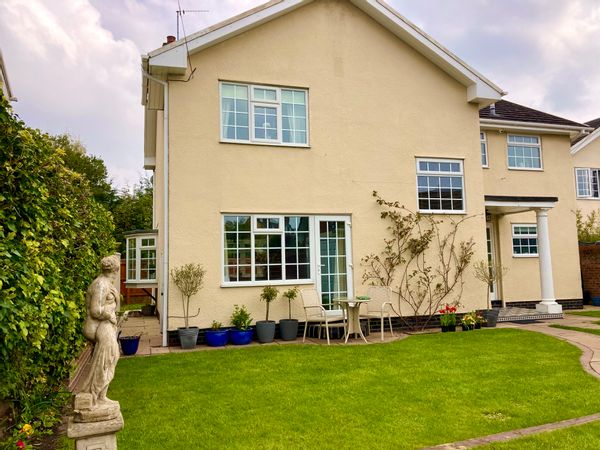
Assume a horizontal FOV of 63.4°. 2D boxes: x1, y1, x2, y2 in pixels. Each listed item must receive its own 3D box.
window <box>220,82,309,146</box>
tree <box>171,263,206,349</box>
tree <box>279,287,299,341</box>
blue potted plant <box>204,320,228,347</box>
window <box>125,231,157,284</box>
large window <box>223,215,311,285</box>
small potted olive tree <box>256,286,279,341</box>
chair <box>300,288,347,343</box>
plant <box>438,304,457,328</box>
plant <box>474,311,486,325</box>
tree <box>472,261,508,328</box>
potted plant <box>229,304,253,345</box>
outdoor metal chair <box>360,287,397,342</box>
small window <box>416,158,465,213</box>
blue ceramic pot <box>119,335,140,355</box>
[{"bbox_3d":[-0.672,-2.144,9.558,1.830,1.220,0.130,0,-5,-18],"label":"window"},{"bbox_3d":[-1.939,1.378,8.393,0.600,1.460,0.580,0,-5,-18],"label":"tree"},{"bbox_3d":[-0.221,1.689,9.278,0.377,0.998,0.377,-1,-5,0],"label":"tree"},{"bbox_3d":[-1.485,1.943,8.684,0.414,0.434,0.414,0,-6,-18],"label":"blue potted plant"},{"bbox_3d":[-4.745,1.006,14.515,0.950,1.520,1.900,0,-5,-18],"label":"window"},{"bbox_3d":[-0.629,0.485,9.492,1.794,1.375,0.120,0,-6,-18],"label":"large window"},{"bbox_3d":[-0.623,1.673,9.094,0.386,1.014,0.386,0,-6,-18],"label":"small potted olive tree"},{"bbox_3d":[0.435,1.660,8.889,0.662,0.948,0.552,-6,-7,38],"label":"chair"},{"bbox_3d":[2.988,1.848,9.890,0.359,0.435,0.313,0,-6,-18],"label":"plant"},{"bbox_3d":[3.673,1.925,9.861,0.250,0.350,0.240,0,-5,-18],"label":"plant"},{"bbox_3d":[4.126,1.479,10.603,0.727,1.443,0.690,0,-6,-18],"label":"tree"},{"bbox_3d":[-1.076,1.828,8.931,0.432,0.699,0.432,0,-6,-18],"label":"potted plant"},{"bbox_3d":[1.418,1.619,8.992,0.570,0.920,0.610,-5,-6,35],"label":"outdoor metal chair"},{"bbox_3d":[3.102,-0.851,10.662,1.220,1.220,0.130,0,-5,-18],"label":"small window"},{"bbox_3d":[-2.743,1.934,7.831,0.335,0.295,0.335,0,-5,-18],"label":"blue ceramic pot"}]

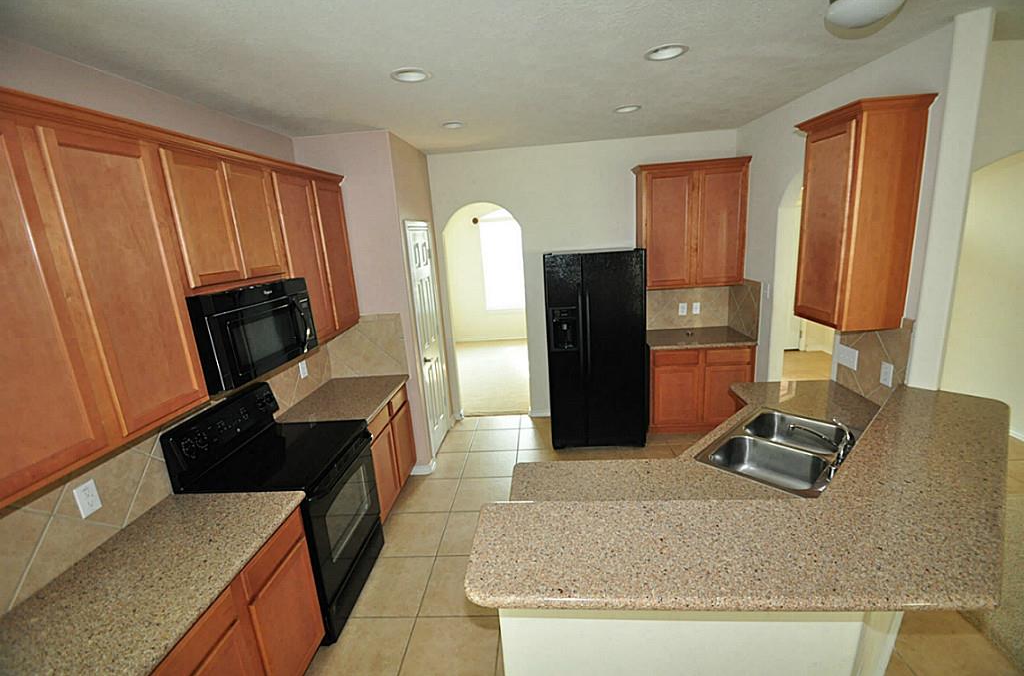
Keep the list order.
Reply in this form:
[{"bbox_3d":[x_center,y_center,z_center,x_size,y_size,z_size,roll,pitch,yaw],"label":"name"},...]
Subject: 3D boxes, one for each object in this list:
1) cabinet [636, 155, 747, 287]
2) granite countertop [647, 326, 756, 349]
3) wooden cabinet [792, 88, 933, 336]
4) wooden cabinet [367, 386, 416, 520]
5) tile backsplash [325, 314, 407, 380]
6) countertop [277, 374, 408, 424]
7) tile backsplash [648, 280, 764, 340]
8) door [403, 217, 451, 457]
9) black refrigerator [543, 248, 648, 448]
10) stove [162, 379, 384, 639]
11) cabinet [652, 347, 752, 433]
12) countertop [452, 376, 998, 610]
[{"bbox_3d":[1.702,-1.056,4.104,0.950,1.140,0.330,-3,13,4],"label":"cabinet"},{"bbox_3d":[1.755,0.000,4.185,0.950,0.040,0.650,-3,13,4],"label":"granite countertop"},{"bbox_3d":[1.849,-0.638,2.340,0.340,1.120,0.490,-3,13,4],"label":"wooden cabinet"},{"bbox_3d":[-1.153,0.886,3.131,0.615,0.875,0.860,-3,13,4],"label":"wooden cabinet"},{"bbox_3d":[-1.164,0.077,3.391,0.625,0.510,0.020,-3,13,4],"label":"tile backsplash"},{"bbox_3d":[-1.168,0.440,3.027,0.640,0.040,0.880,-3,13,4],"label":"countertop"},{"bbox_3d":[1.740,-0.267,4.141,0.950,0.480,0.620,-3,13,4],"label":"tile backsplash"},{"bbox_3d":[-0.767,0.027,4.063,0.060,2.100,0.660,-3,13,4],"label":"door"},{"bbox_3d":[0.780,0.075,4.158,0.855,1.780,0.760,-3,13,4],"label":"black refrigerator"},{"bbox_3d":[-1.184,0.913,2.333,0.670,1.170,0.760,-3,13,4],"label":"stove"},{"bbox_3d":[1.778,0.449,4.295,0.920,0.875,0.610,-3,13,4],"label":"cabinet"},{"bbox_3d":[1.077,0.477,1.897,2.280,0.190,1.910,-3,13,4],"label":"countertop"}]

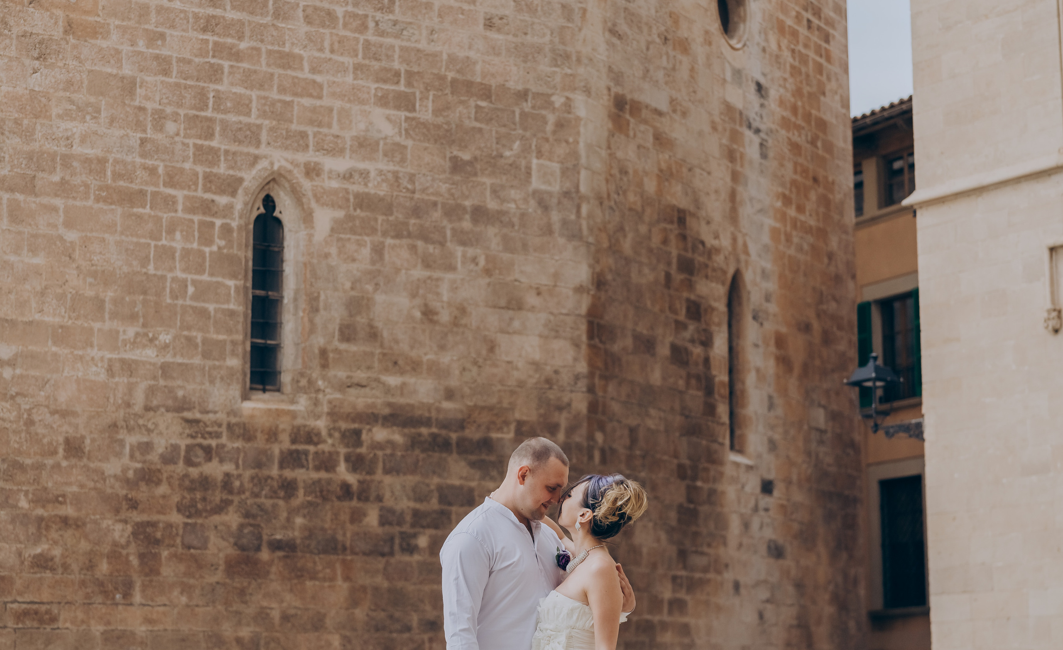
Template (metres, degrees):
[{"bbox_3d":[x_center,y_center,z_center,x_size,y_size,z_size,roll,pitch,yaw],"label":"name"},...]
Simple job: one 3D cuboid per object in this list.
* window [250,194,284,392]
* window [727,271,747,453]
[{"bbox_3d":[-2.251,-0.282,18.884,0.276,1.719,0.150,6,-12,-30],"label":"window"},{"bbox_3d":[2.087,0.387,23.192,0.200,1.979,0.483,-6,-11,30],"label":"window"}]

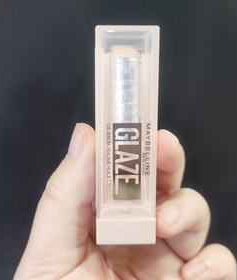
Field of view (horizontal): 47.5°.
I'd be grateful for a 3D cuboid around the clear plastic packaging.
[{"bbox_3d":[0.003,-0.001,0.103,0.021,0.076,0.021,0,6,0],"label":"clear plastic packaging"}]

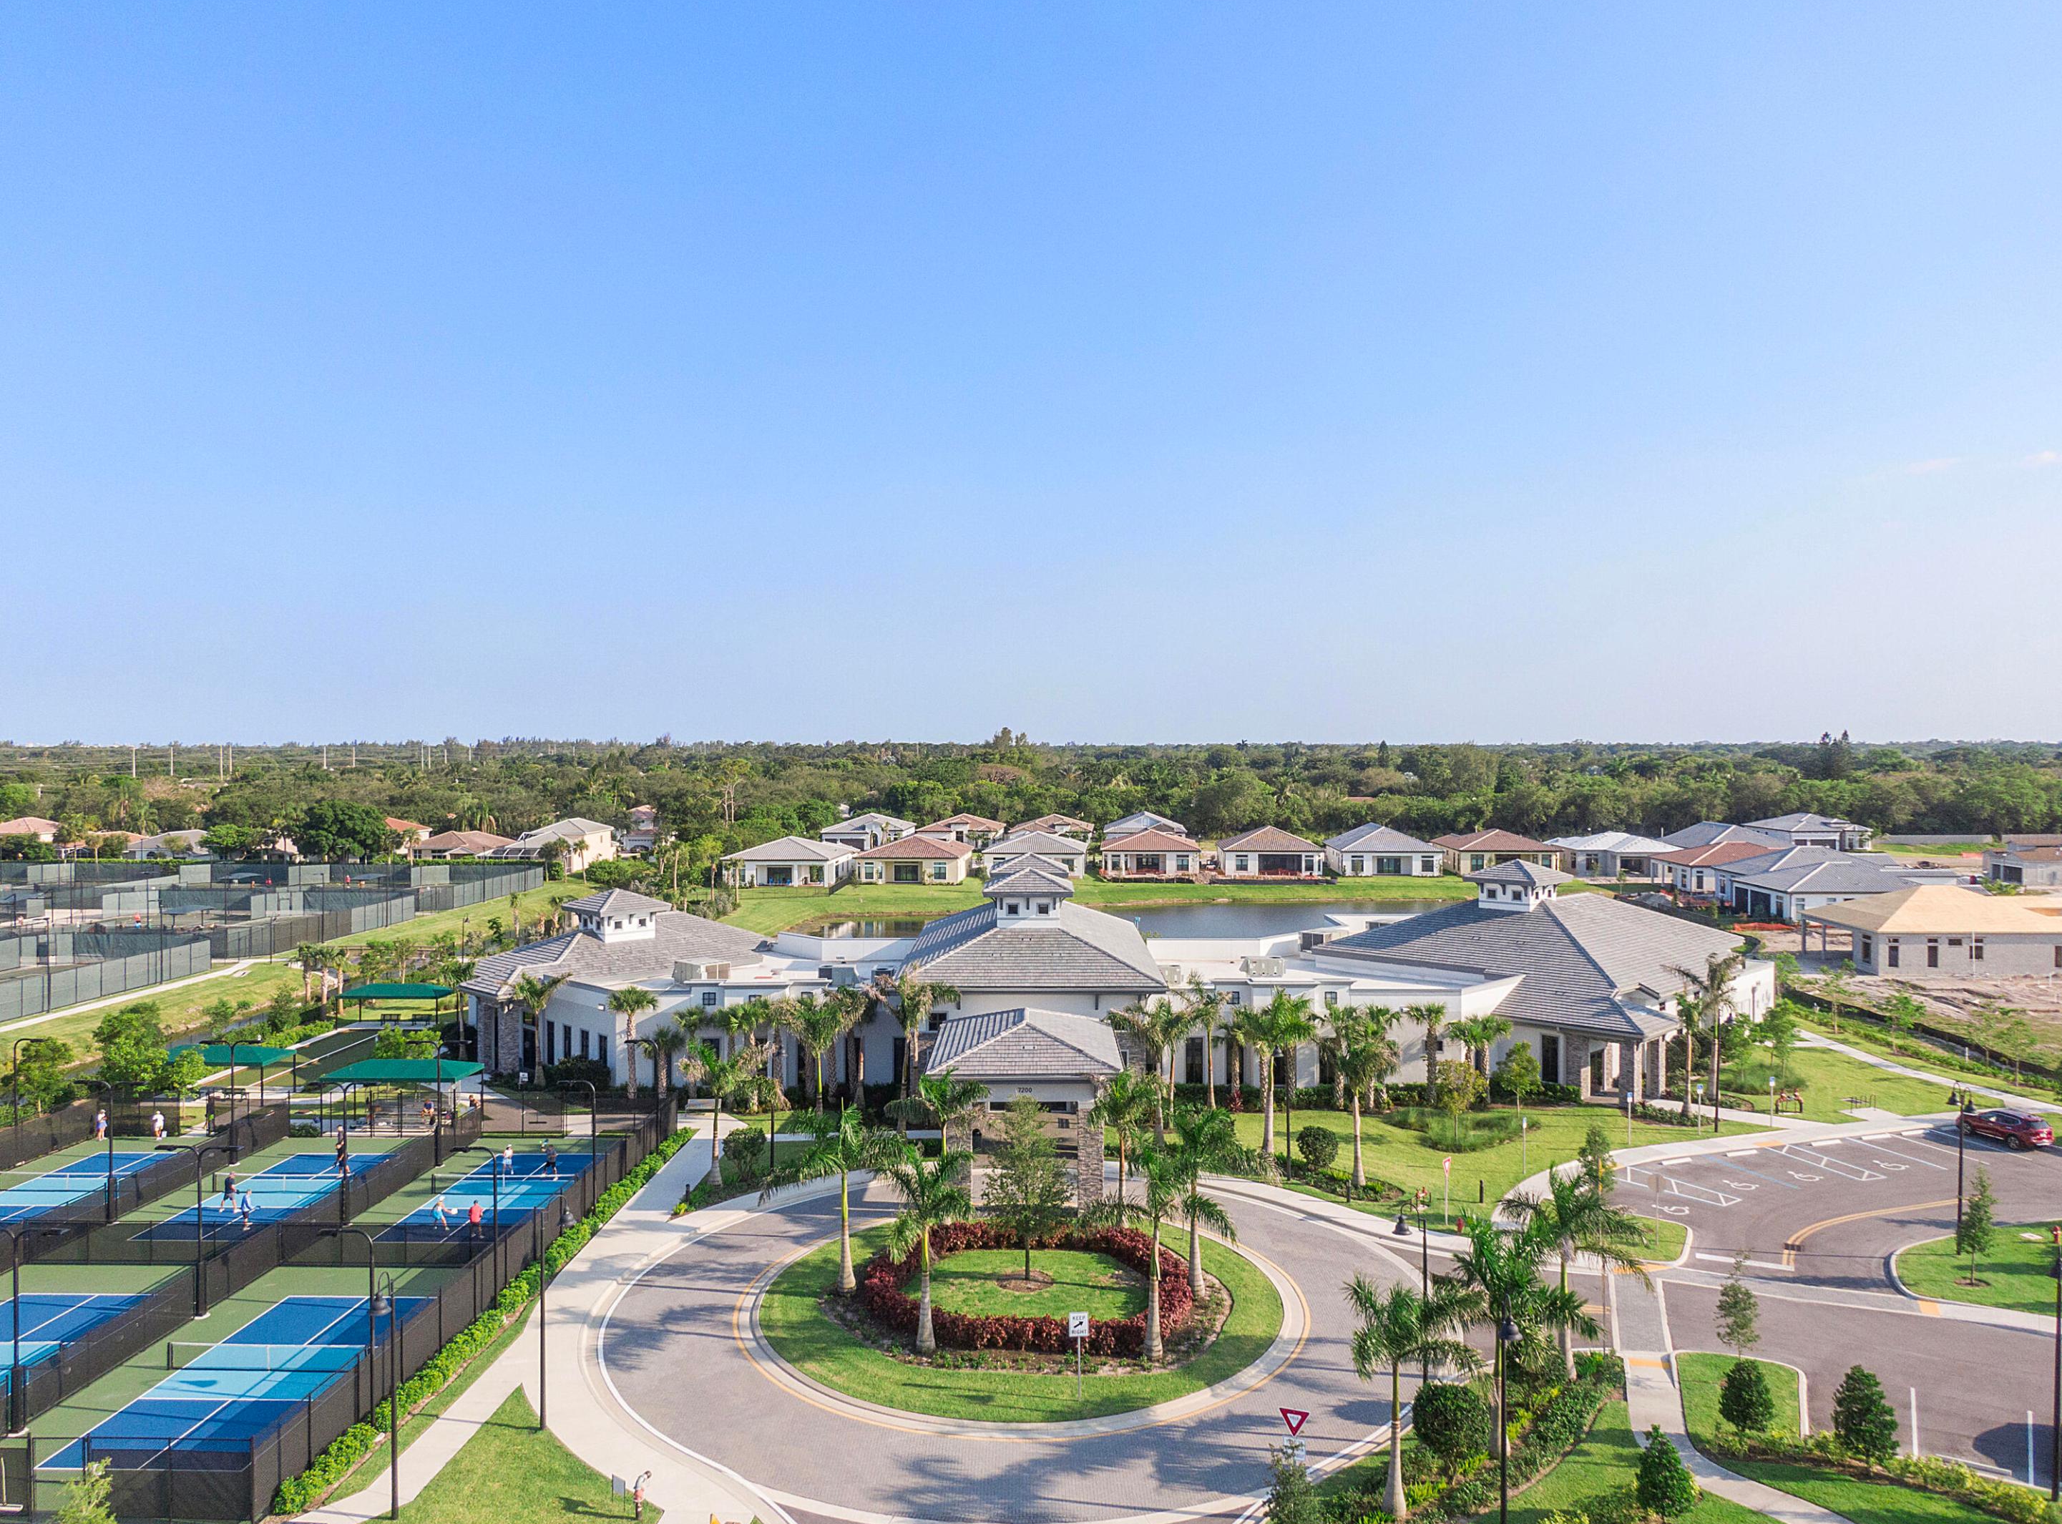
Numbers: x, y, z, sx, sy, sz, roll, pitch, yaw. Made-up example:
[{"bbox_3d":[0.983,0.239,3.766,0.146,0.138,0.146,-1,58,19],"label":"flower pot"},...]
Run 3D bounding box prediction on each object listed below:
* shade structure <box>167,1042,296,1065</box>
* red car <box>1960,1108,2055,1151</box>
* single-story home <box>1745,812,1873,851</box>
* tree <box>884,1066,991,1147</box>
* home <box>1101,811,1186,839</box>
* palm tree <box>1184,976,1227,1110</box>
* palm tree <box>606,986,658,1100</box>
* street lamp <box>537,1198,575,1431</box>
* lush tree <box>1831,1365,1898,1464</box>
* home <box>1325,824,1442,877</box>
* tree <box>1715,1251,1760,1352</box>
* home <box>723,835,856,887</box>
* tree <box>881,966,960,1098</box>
[{"bbox_3d":[-48.813,18.700,85.857,7.700,3.340,4.300,0,1,0],"label":"shade structure"},{"bbox_3d":[51.866,19.359,76.015,1.900,1.680,4.750,0,1,-14],"label":"red car"},{"bbox_3d":[154.400,13.669,285.000,16.000,6.800,22.000,0,1,4],"label":"single-story home"},{"bbox_3d":[-4.100,17.087,63.273,4.500,7.160,4.200,0,1,0],"label":"tree"},{"bbox_3d":[22.078,13.152,275.441,15.400,7.000,20.500,0,1,4],"label":"home"},{"bbox_3d":[10.119,16.274,82.665,2.645,7.740,2.645,0,1,0],"label":"palm tree"},{"bbox_3d":[-23.851,16.875,85.403,3.050,7.000,3.050,0,1,0],"label":"palm tree"},{"bbox_3d":[-14.824,17.282,44.812,1.150,7.260,0.500,0,1,-12],"label":"street lamp"},{"bbox_3d":[24.594,19.377,42.202,2.000,3.140,2.000,0,1,0],"label":"lush tree"},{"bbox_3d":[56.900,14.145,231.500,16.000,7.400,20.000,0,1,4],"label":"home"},{"bbox_3d":[23.811,18.598,47.987,1.550,4.540,1.550,0,1,0],"label":"tree"},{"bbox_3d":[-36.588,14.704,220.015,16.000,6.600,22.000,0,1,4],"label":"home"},{"bbox_3d":[-6.022,15.441,77.909,4.300,8.500,4.300,0,1,0],"label":"tree"}]

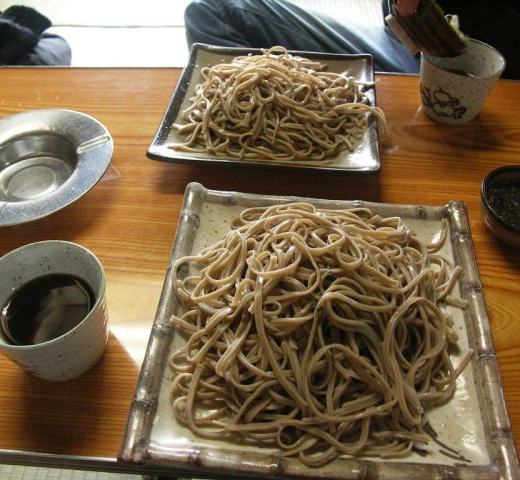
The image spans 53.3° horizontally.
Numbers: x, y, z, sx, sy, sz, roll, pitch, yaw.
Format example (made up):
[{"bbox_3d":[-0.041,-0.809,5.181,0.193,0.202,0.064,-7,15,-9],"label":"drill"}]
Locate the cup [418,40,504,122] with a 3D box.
[{"bbox_3d":[0.205,-0.163,0.541,0.082,0.065,0.082,0,49,0],"label":"cup"}]

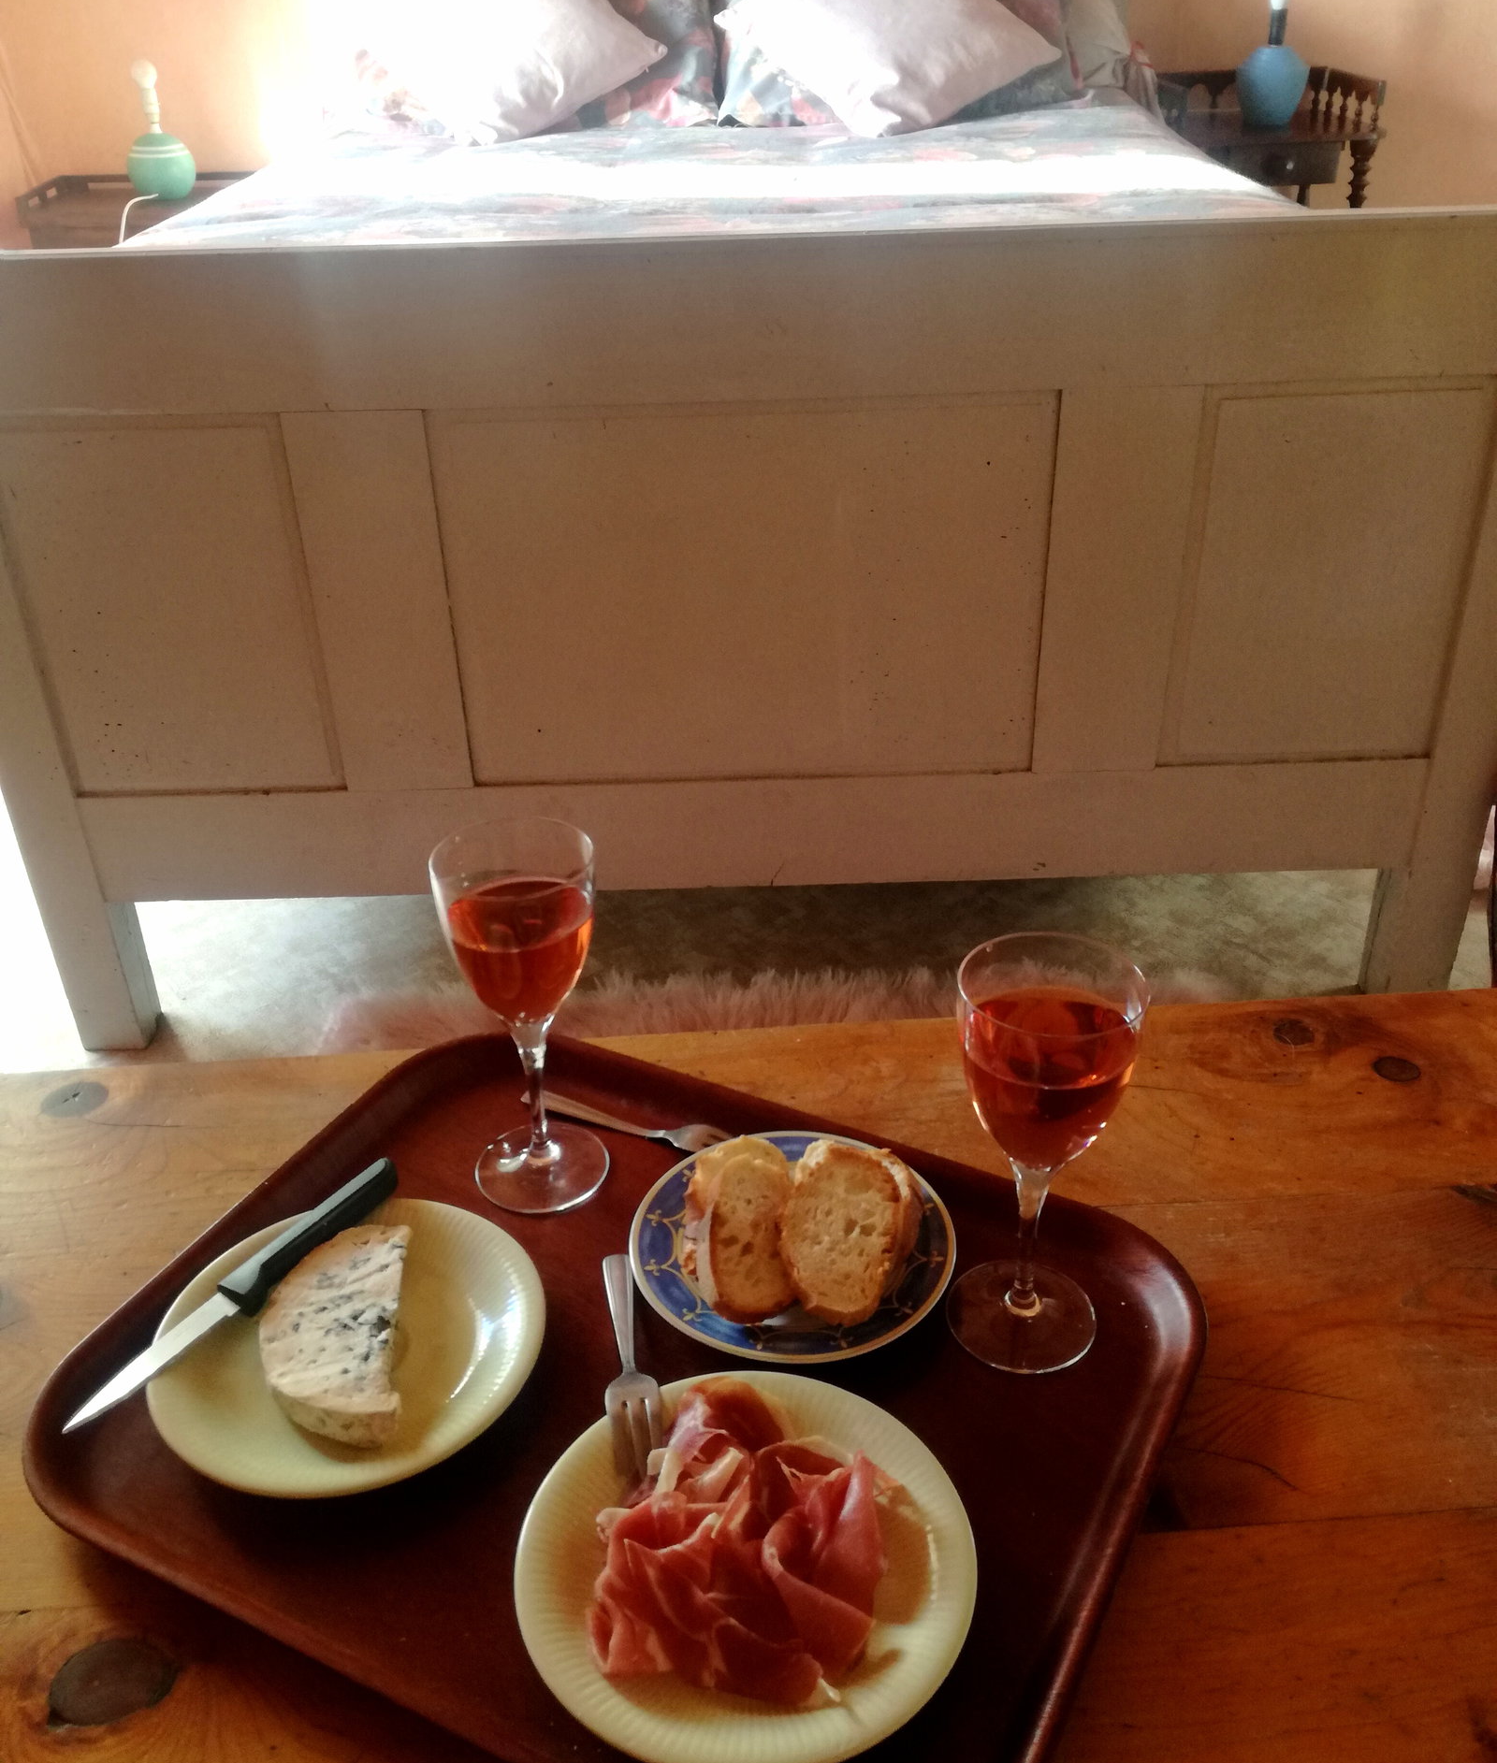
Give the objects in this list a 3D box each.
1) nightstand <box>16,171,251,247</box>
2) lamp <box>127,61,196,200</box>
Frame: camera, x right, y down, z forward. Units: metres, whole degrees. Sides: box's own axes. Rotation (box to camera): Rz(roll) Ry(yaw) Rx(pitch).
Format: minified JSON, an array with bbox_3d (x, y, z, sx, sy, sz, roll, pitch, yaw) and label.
[{"bbox_3d":[-1.143,-1.059,3.171,0.440,0.668,0.330,-1,30,1],"label":"nightstand"},{"bbox_3d":[-1.128,-1.431,2.966,0.130,0.236,0.130,-1,30,1],"label":"lamp"}]

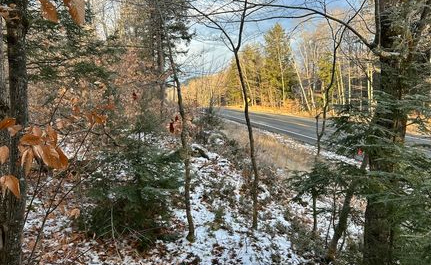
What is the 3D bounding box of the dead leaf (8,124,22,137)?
[{"bbox_3d":[-0.667,-0.007,1.080,0.047,0.047,0.030,0,6,0],"label":"dead leaf"}]

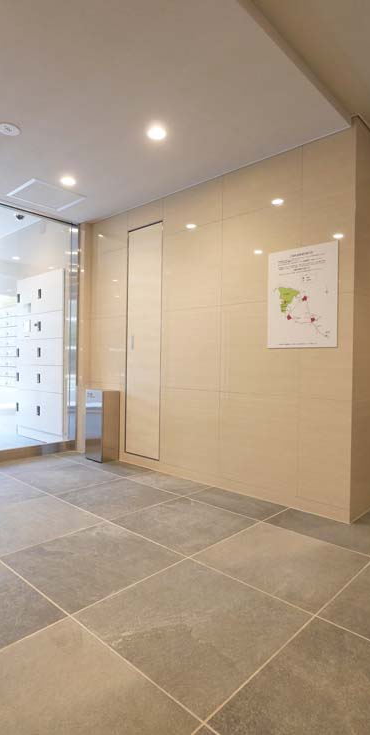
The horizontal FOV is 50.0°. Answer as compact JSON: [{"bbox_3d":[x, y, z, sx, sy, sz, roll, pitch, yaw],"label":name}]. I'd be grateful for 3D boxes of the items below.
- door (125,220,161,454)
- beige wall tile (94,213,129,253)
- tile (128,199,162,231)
[{"bbox_3d":[-0.339,-0.215,3.333,0.439,1.922,0.040,1,0,43],"label":"door"},{"bbox_3d":[-0.689,-1.210,3.658,0.543,0.311,0.020,1,0,43],"label":"beige wall tile"},{"bbox_3d":[-0.329,-1.268,3.323,0.439,0.183,0.020,1,0,43],"label":"tile"}]

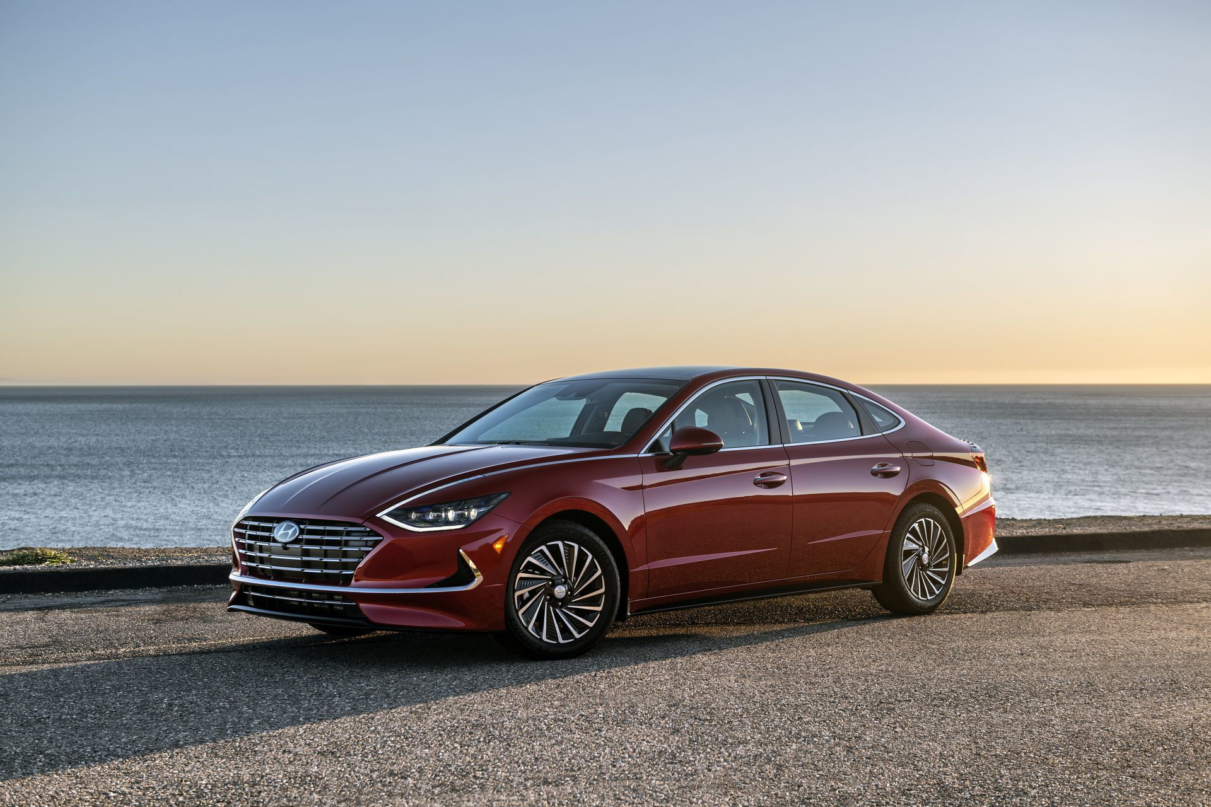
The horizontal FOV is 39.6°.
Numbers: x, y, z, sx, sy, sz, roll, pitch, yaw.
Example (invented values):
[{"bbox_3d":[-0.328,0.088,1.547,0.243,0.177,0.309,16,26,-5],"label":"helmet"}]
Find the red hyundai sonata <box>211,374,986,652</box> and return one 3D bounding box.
[{"bbox_3d":[0.262,0.513,9.450,4.900,1.445,1.870,0,-1,-44],"label":"red hyundai sonata"}]

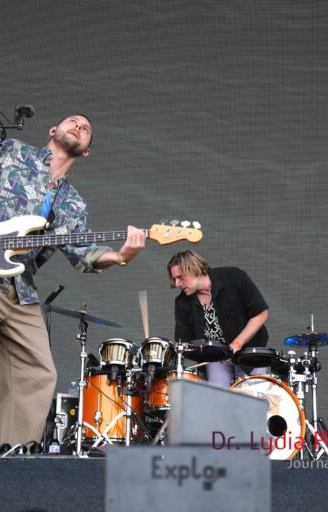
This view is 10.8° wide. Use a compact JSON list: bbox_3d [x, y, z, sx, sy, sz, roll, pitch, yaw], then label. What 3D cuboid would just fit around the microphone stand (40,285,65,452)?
[{"bbox_3d":[-0.643,0.718,10.031,0.260,1.120,0.240,1,-8,-6],"label":"microphone stand"}]

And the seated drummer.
[{"bbox_3d":[0.341,0.690,10.547,0.640,1.340,0.780,-1,-9,12],"label":"seated drummer"}]

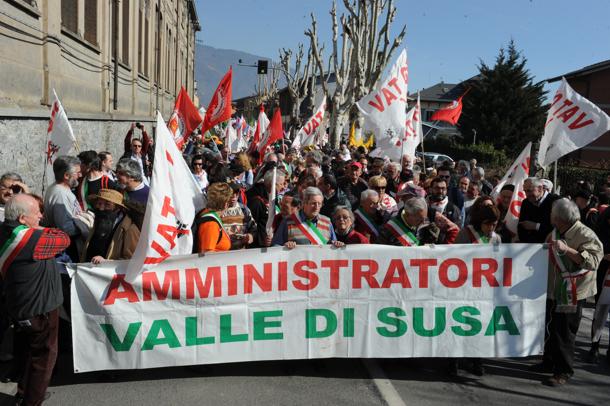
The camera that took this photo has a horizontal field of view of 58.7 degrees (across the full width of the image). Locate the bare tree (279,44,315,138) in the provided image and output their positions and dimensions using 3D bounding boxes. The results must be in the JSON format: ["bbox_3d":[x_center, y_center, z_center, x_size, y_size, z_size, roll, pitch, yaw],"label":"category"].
[{"bbox_3d":[-0.548,-6.286,34.092,2.300,7.270,2.300,1,8,0],"label":"bare tree"}]

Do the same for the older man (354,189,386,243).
[{"bbox_3d":[0.627,0.685,5.566,0.540,1.660,0.380,-1,9,-21],"label":"older man"}]

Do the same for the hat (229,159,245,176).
[{"bbox_3d":[-1.011,-0.524,8.000,0.250,0.200,0.280,0,8,-6],"label":"hat"}]

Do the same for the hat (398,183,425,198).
[{"bbox_3d":[1.012,-0.119,5.150,0.210,0.150,0.280,7,10,40],"label":"hat"}]

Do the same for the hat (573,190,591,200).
[{"bbox_3d":[3.317,-0.090,6.500,0.220,0.130,0.260,4,9,19],"label":"hat"}]

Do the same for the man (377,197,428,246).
[{"bbox_3d":[0.867,0.745,4.826,0.560,1.600,0.440,-2,8,-14],"label":"man"}]

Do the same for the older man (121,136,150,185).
[{"bbox_3d":[-2.647,-0.130,8.527,0.550,1.820,0.400,0,8,-15],"label":"older man"}]

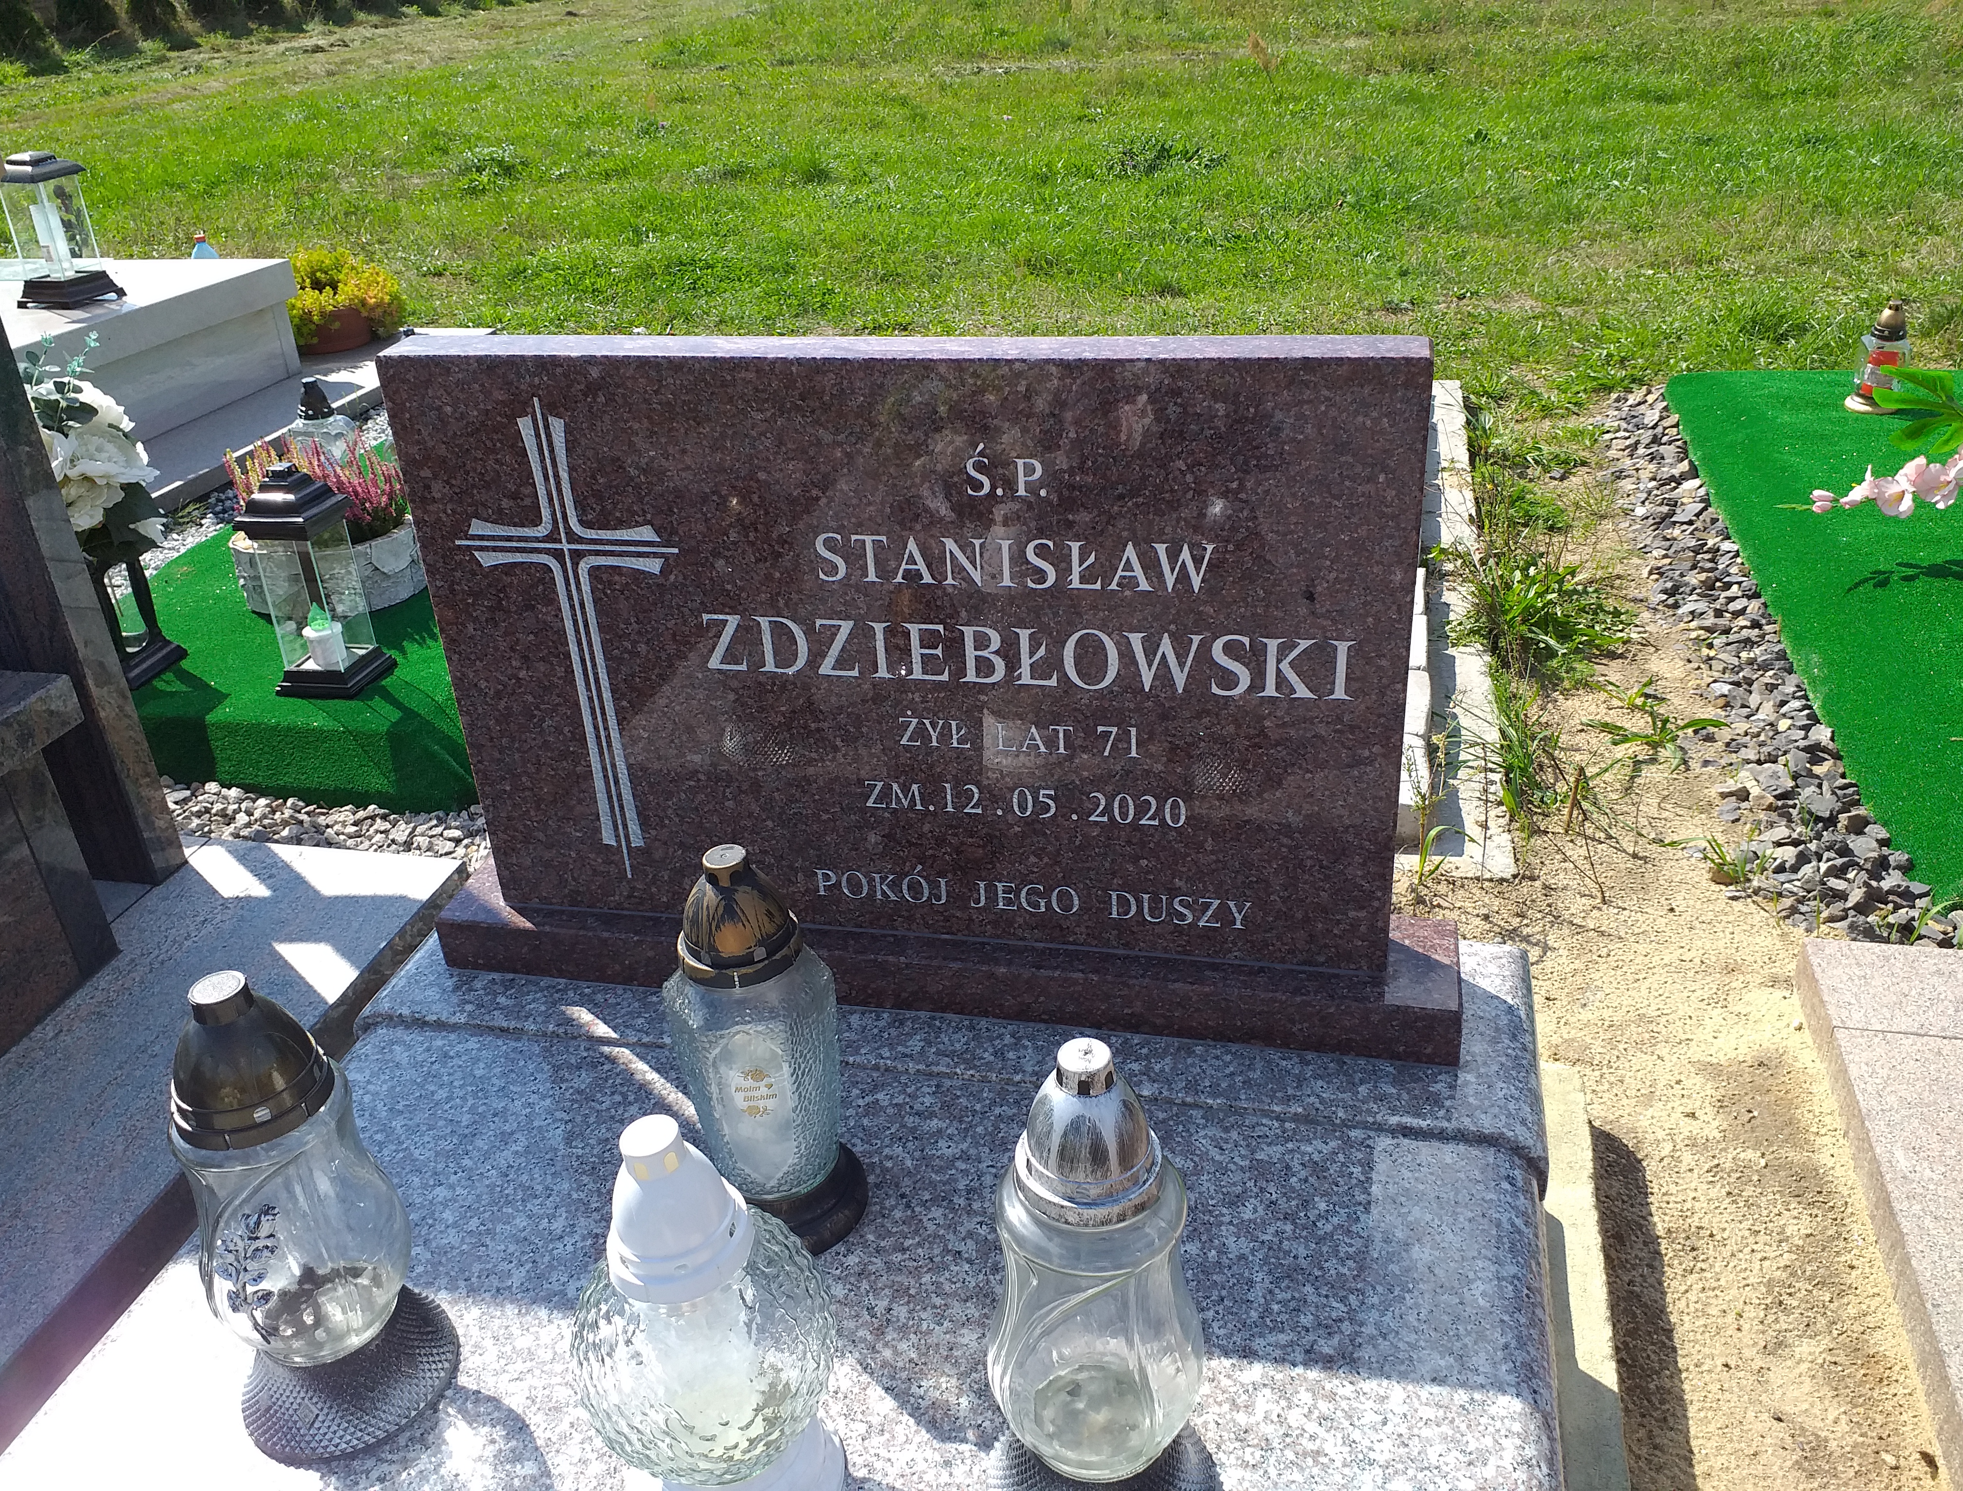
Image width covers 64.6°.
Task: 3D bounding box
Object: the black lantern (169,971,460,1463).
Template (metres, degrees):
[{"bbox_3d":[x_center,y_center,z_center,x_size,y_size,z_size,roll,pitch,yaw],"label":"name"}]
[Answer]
[{"bbox_3d":[-0.467,0.300,1.046,0.147,0.342,0.147,-20,32,-27],"label":"black lantern"}]

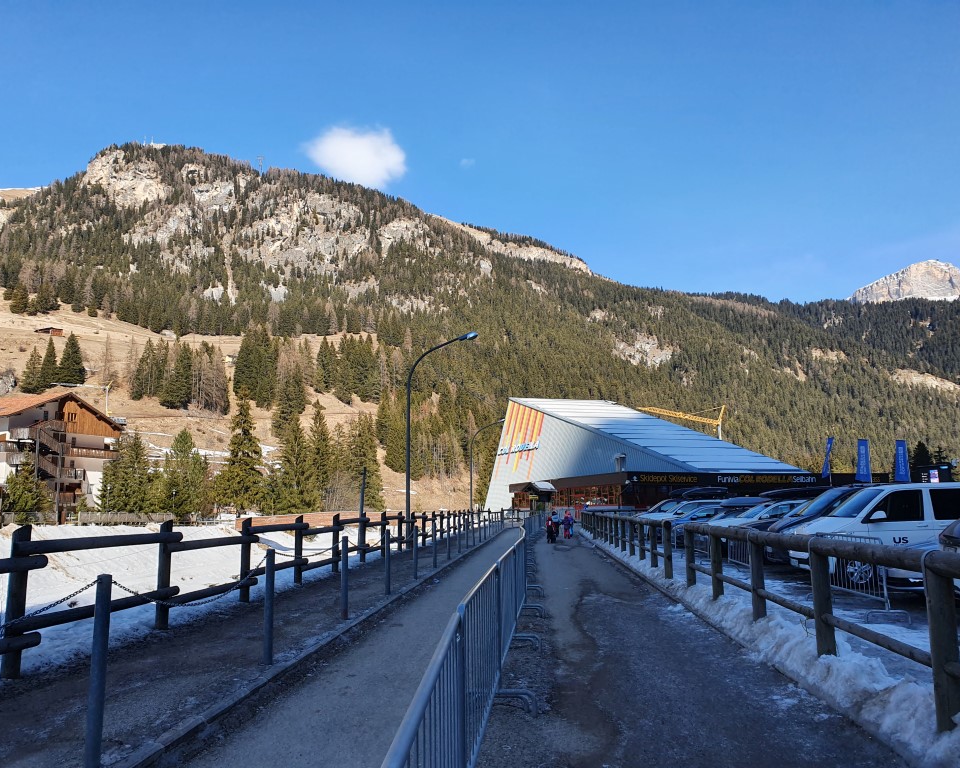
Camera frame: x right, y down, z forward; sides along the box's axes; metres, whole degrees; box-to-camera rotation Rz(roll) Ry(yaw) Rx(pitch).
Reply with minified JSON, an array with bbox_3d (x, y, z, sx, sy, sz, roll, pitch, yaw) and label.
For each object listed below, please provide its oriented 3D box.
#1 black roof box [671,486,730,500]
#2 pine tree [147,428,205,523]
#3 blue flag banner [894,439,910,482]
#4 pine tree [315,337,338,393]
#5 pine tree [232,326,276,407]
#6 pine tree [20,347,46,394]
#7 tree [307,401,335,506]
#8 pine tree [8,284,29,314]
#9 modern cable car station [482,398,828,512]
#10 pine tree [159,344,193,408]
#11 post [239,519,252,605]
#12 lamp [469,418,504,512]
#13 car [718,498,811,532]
[{"bbox_3d":[9.095,4.411,31.184,1.880,0.400,0.800,-2,-9,7],"label":"black roof box"},{"bbox_3d":[-33.055,9.949,84.499,6.532,10.156,6.532,0,-9,0],"label":"pine tree"},{"bbox_3d":[24.639,4.470,44.852,0.880,2.528,0.120,-3,-9,17],"label":"blue flag banner"},{"bbox_3d":[-47.058,-5.718,235.780,6.033,16.824,6.033,0,-9,0],"label":"pine tree"},{"bbox_3d":[-66.140,-5.230,225.579,10.795,23.841,10.795,0,-9,0],"label":"pine tree"},{"bbox_3d":[-132.614,-4.045,228.429,6.846,14.473,6.846,0,-9,0],"label":"pine tree"},{"bbox_3d":[-19.888,8.800,96.817,3.487,13.568,3.487,0,-9,0],"label":"tree"},{"bbox_3d":[-225.654,-41.340,376.057,9.017,15.113,9.017,0,-9,0],"label":"pine tree"},{"bbox_3d":[13.695,5.852,72.174,19.000,13.800,41.000,2,-9,-14],"label":"modern cable car station"},{"bbox_3d":[-85.774,-2.335,218.040,9.575,19.262,9.575,0,-9,0],"label":"pine tree"},{"bbox_3d":[-3.650,2.730,11.971,0.140,1.300,0.140,1,-9,-4],"label":"post"},{"bbox_3d":[0.600,6.257,54.289,2.500,7.684,0.280,-1,-9,4],"label":"lamp"},{"bbox_3d":[8.900,4.358,23.103,4.600,1.670,1.850,0,-9,3],"label":"car"}]

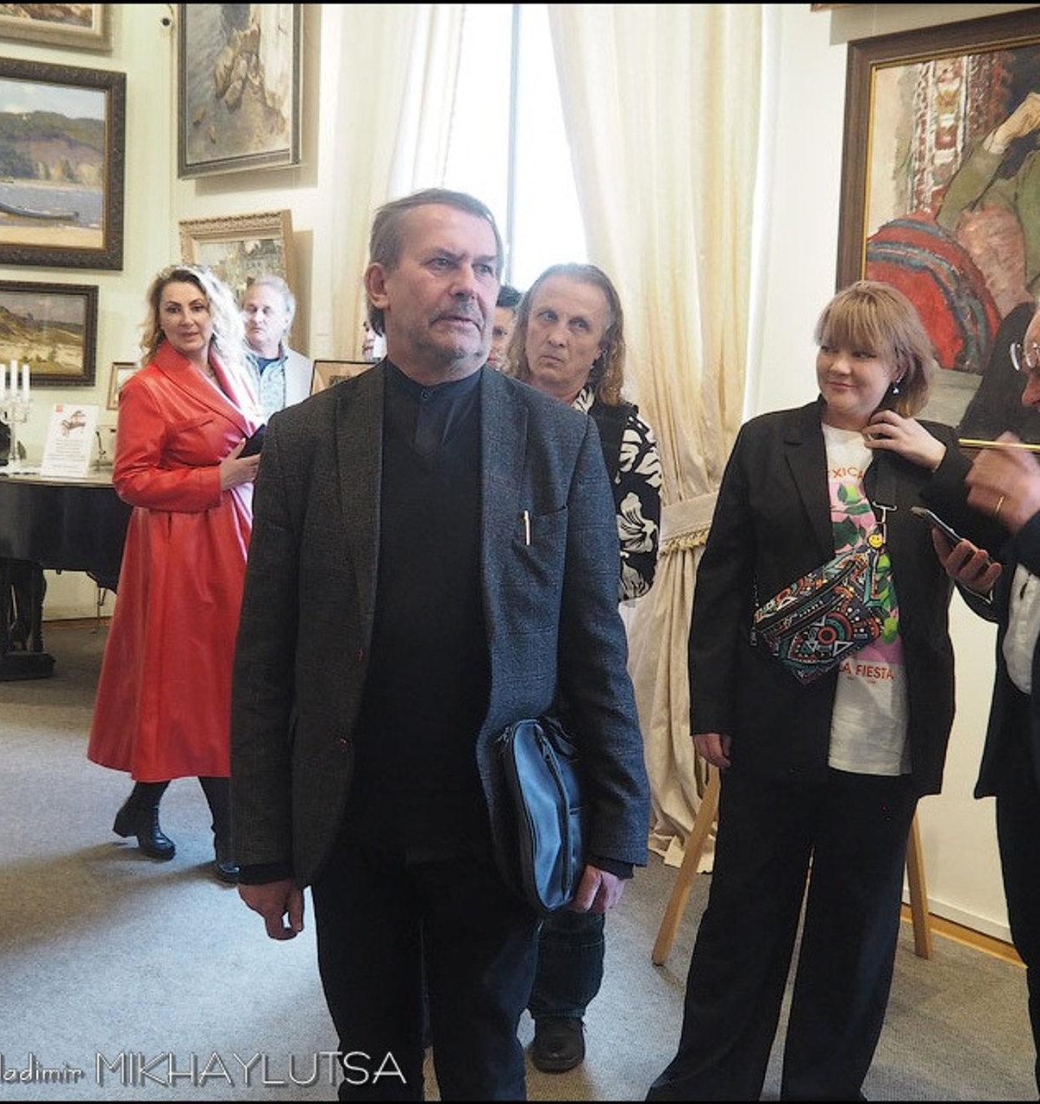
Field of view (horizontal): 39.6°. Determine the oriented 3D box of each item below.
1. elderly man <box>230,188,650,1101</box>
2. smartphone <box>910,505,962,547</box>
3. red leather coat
[{"bbox_3d":[-0.130,0.357,2.147,0.600,1.756,0.330,1,8,-3],"label":"elderly man"},{"bbox_3d":[0.652,-0.020,2.170,0.150,0.009,0.073,41,-1,0],"label":"smartphone"},{"bbox_3d":[-0.997,0.027,4.215,0.440,1.277,0.520,9,10,42],"label":"red leather coat"}]

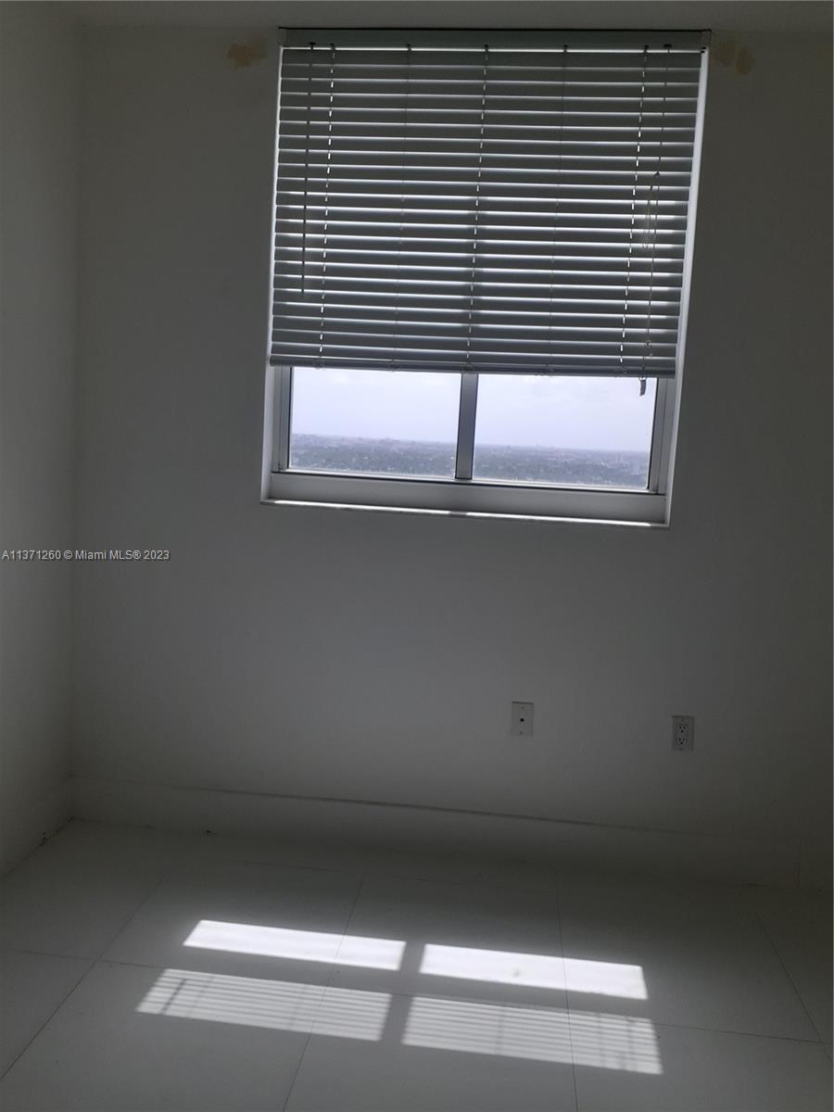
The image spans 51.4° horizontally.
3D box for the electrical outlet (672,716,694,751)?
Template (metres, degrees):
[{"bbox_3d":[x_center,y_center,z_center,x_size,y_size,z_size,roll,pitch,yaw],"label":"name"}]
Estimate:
[{"bbox_3d":[0.861,0.575,2.801,0.071,0.115,0.010,4,7,6],"label":"electrical outlet"}]

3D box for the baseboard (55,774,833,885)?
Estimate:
[{"bbox_3d":[0.049,0.934,2.922,2.541,0.155,0.016,4,7,6],"label":"baseboard"}]

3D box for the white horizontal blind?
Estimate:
[{"bbox_3d":[0.197,-1.098,2.725,1.305,1.011,0.070,4,7,6],"label":"white horizontal blind"}]

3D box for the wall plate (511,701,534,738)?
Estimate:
[{"bbox_3d":[0.346,0.540,2.851,0.071,0.115,0.009,4,7,6],"label":"wall plate"}]

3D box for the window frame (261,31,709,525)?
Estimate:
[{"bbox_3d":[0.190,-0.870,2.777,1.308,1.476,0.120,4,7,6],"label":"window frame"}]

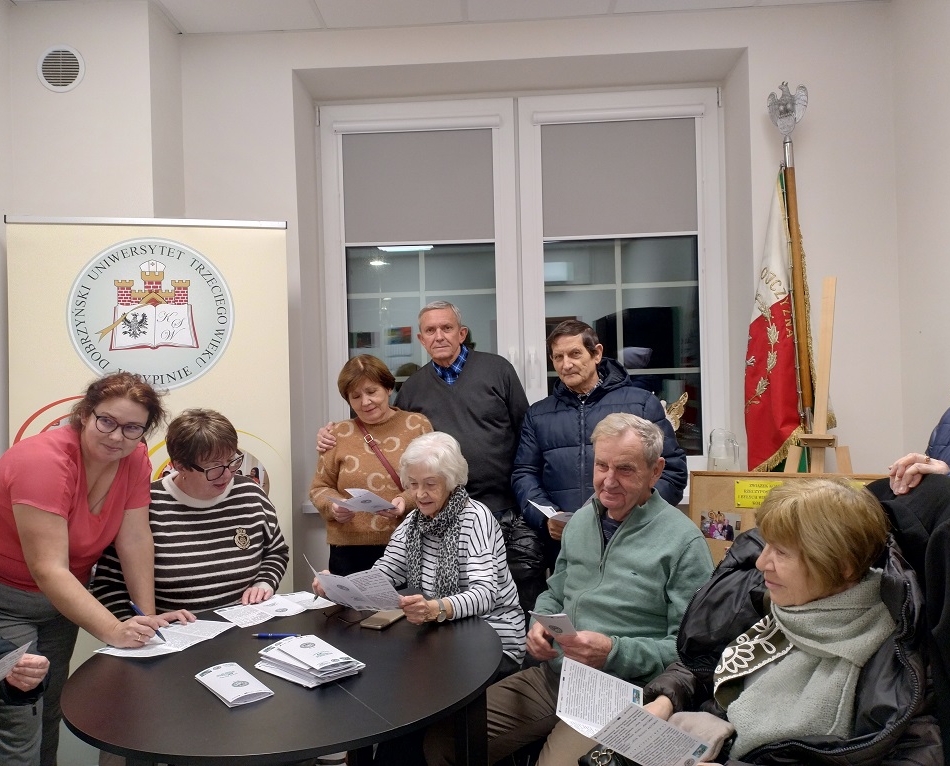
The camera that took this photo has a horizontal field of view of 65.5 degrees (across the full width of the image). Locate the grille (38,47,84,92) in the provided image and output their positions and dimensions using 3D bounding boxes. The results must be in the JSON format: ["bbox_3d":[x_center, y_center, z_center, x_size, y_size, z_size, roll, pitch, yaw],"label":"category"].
[{"bbox_3d":[-1.585,-1.201,2.828,0.183,0.183,0.020,-1,0,3],"label":"grille"}]

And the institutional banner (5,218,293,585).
[{"bbox_3d":[-1.210,0.412,2.765,0.995,2.030,0.080,-2,0,-10],"label":"institutional banner"}]

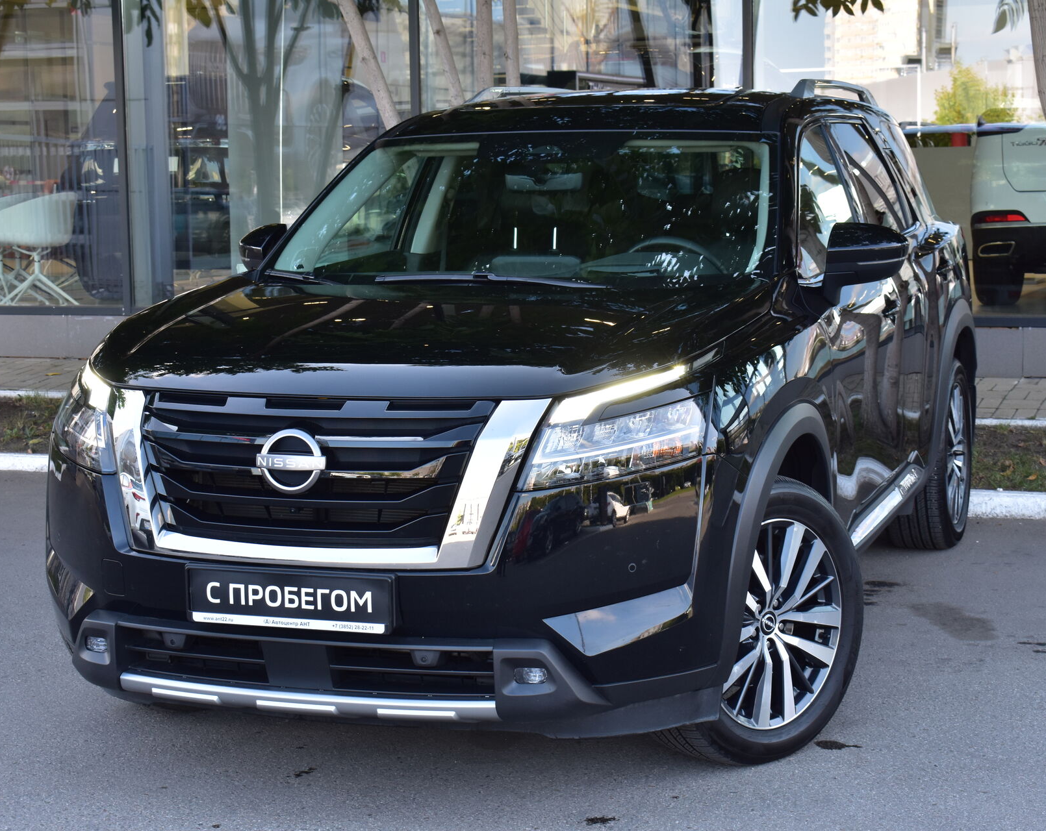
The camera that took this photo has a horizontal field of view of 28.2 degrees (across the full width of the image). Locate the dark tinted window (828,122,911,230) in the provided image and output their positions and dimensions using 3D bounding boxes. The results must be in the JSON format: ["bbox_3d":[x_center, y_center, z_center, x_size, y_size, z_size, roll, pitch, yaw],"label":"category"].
[{"bbox_3d":[1.210,-0.796,7.188,0.060,0.450,0.900,-15,2,21],"label":"dark tinted window"}]

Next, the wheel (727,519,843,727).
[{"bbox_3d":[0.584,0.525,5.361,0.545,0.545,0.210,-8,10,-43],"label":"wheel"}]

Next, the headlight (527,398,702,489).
[{"bbox_3d":[0.214,0.052,4.749,0.460,0.210,0.250,-1,8,2],"label":"headlight"}]

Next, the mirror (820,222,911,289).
[{"bbox_3d":[0.981,-0.465,6.018,0.250,0.200,0.200,2,8,20],"label":"mirror"}]

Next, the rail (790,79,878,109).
[{"bbox_3d":[1.150,-1.173,7.609,0.070,0.100,1.660,2,8,20],"label":"rail"}]

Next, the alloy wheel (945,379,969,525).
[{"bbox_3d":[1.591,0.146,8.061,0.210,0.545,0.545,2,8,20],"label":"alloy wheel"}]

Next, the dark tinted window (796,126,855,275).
[{"bbox_3d":[0.882,-0.655,6.286,0.060,0.470,0.950,-15,2,21],"label":"dark tinted window"}]

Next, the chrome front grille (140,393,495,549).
[{"bbox_3d":[-0.511,0.142,4.837,0.970,0.390,0.190,2,8,20],"label":"chrome front grille"}]

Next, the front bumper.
[{"bbox_3d":[-0.449,0.419,5.025,1.930,0.680,0.540,2,8,20],"label":"front bumper"}]

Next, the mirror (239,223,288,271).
[{"bbox_3d":[-0.855,-0.514,6.689,0.250,0.200,0.200,2,8,20],"label":"mirror"}]

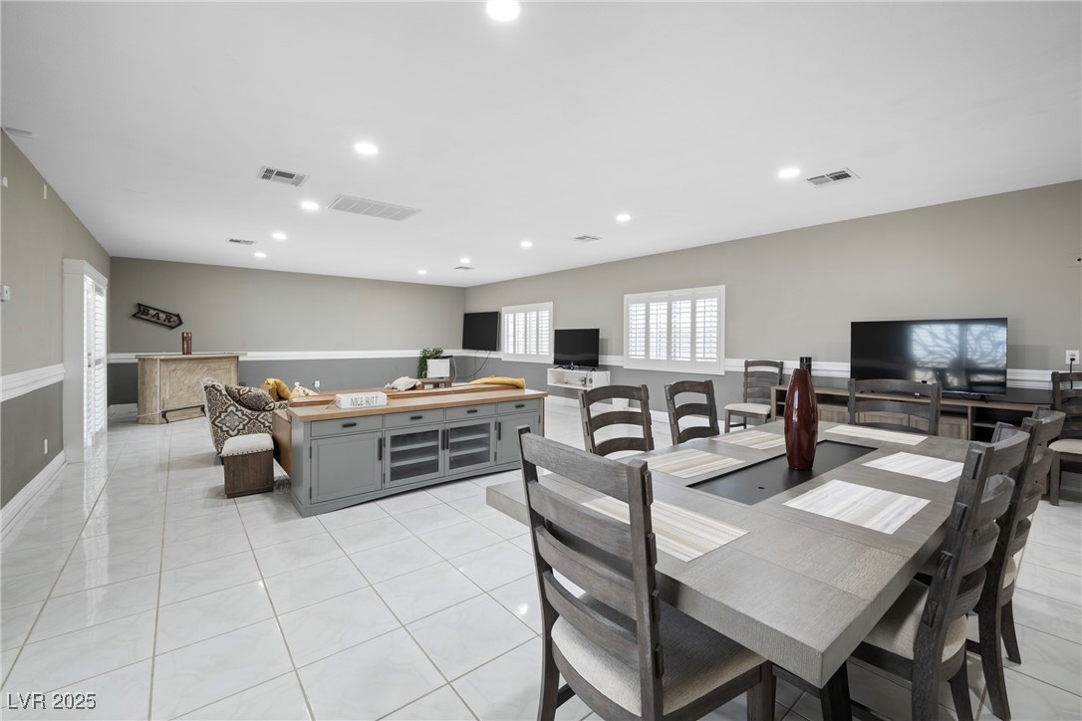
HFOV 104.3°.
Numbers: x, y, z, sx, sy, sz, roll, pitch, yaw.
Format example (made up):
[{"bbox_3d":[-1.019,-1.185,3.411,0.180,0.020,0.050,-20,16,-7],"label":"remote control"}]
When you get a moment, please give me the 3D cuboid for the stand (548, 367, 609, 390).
[{"bbox_3d":[0.705,0.352,8.113,0.406,0.340,1.248,-2,4,-41],"label":"stand"}]

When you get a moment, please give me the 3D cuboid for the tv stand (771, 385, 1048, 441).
[{"bbox_3d":[3.785,0.752,4.612,0.406,0.731,2.263,-2,4,-41],"label":"tv stand"}]

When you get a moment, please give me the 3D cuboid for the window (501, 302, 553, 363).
[{"bbox_3d":[-0.354,-0.610,9.571,0.091,1.309,1.857,-2,4,-41],"label":"window"}]

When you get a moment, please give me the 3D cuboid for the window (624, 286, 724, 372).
[{"bbox_3d":[2.077,-0.475,6.799,0.091,1.309,1.857,-2,4,-41],"label":"window"}]

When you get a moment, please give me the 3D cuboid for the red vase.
[{"bbox_3d":[1.251,0.268,2.016,0.165,0.490,0.165,0,2,0],"label":"red vase"}]

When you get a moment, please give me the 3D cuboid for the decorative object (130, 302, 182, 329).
[{"bbox_3d":[-6.917,-0.786,7.634,0.681,0.306,0.050,23,-11,-34],"label":"decorative object"}]

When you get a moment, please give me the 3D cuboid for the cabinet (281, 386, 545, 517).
[{"bbox_3d":[-1.017,0.760,4.049,2.345,0.767,0.497,-2,3,-38],"label":"cabinet"}]

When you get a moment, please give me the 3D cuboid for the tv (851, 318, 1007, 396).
[{"bbox_3d":[3.959,-0.056,4.376,0.080,0.710,1.205,-1,2,-38],"label":"tv"}]

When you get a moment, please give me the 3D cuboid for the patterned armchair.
[{"bbox_3d":[-3.401,0.645,4.961,0.893,0.913,0.792,-2,3,-39],"label":"patterned armchair"}]

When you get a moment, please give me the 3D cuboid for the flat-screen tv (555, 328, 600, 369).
[{"bbox_3d":[0.695,-0.206,8.098,0.162,0.761,1.208,-2,4,-41],"label":"flat-screen tv"}]

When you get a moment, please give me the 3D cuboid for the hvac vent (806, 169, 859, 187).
[{"bbox_3d":[2.579,-1.610,3.736,0.320,0.030,0.335,-1,2,-40],"label":"hvac vent"}]

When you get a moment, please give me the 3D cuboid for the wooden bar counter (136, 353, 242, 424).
[{"bbox_3d":[-6.212,0.460,7.552,0.500,1.100,1.560,1,2,9],"label":"wooden bar counter"}]

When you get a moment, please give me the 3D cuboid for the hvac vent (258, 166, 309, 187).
[{"bbox_3d":[-2.299,-1.634,3.747,0.345,0.030,0.310,-1,2,-40],"label":"hvac vent"}]

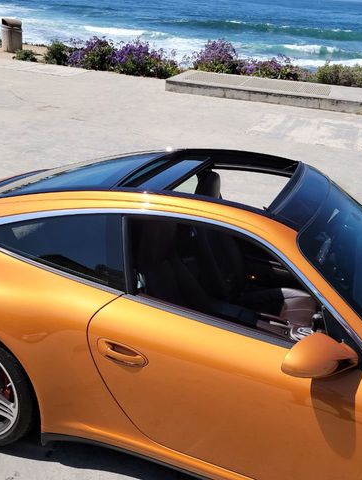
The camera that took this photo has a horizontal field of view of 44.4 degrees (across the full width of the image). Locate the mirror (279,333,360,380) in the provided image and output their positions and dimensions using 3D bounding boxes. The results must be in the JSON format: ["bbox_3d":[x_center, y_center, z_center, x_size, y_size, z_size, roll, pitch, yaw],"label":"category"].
[{"bbox_3d":[0.433,0.361,1.379,0.200,0.130,0.210,13,24,16],"label":"mirror"}]

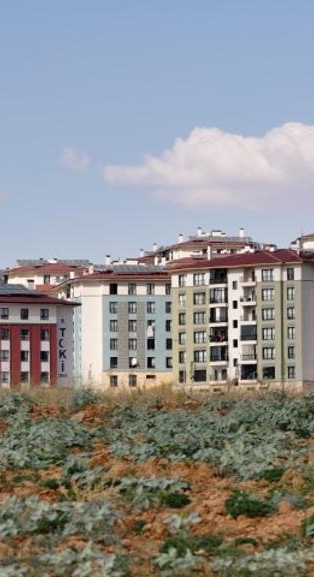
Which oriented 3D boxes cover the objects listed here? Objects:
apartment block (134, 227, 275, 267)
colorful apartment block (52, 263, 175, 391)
[{"bbox_3d":[9.070,-1.140,757.090,19.400,22.000,26.900,1,-4,-19],"label":"apartment block"},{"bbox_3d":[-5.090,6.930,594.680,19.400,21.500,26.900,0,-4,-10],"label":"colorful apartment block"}]

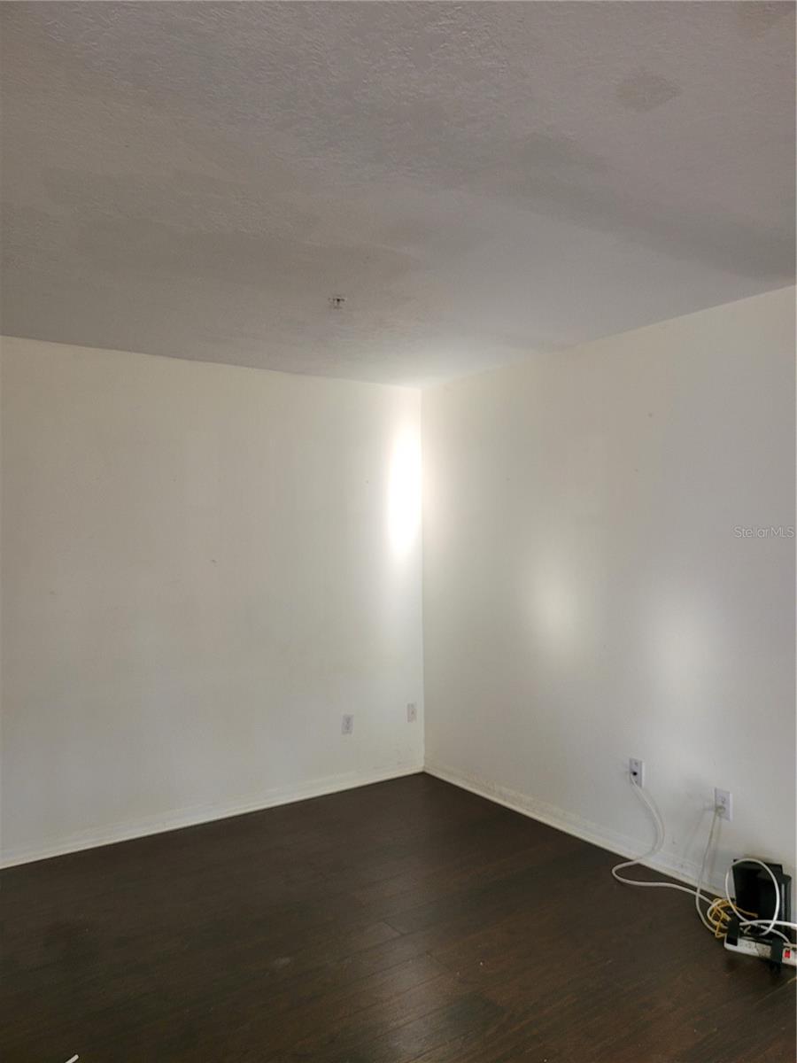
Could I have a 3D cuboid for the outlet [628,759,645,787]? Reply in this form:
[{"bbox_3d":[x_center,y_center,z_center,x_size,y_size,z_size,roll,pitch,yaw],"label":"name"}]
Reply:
[{"bbox_3d":[1.082,1.095,3.620,0.011,0.116,0.073,0,0,-33],"label":"outlet"}]

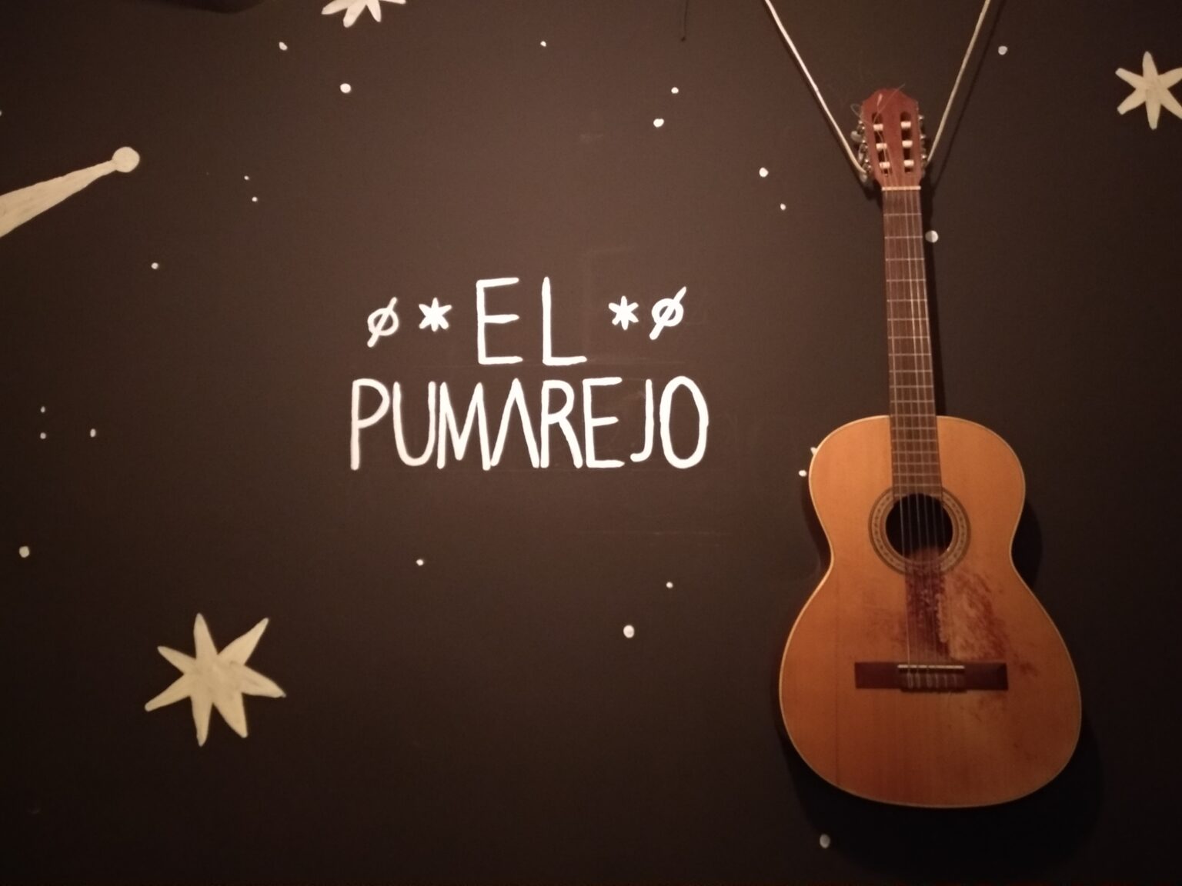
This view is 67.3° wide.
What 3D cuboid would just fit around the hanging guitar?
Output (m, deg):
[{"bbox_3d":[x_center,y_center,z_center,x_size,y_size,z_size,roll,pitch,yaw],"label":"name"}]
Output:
[{"bbox_3d":[0.438,-0.036,1.237,0.372,1.004,0.106,0,-11,6],"label":"hanging guitar"}]

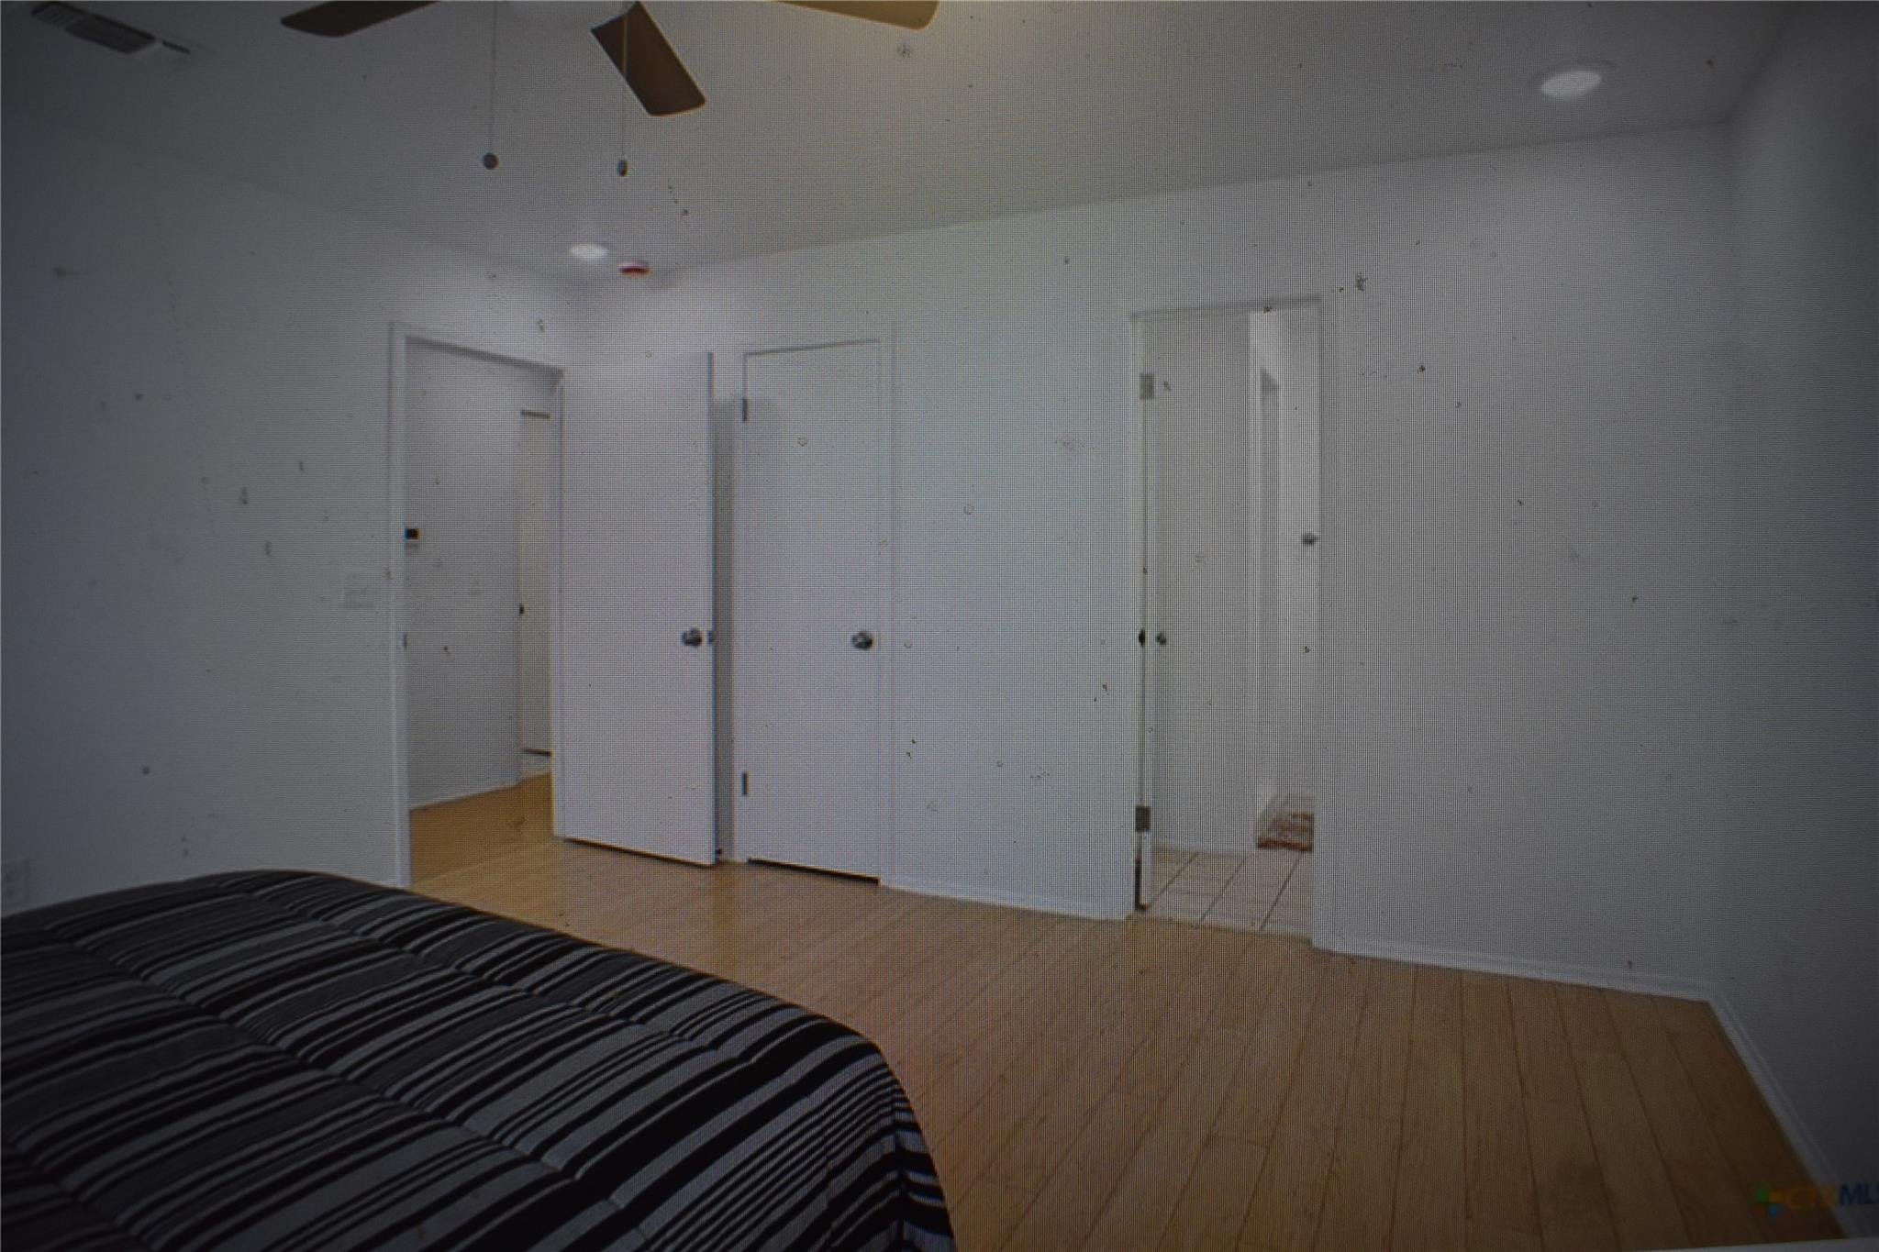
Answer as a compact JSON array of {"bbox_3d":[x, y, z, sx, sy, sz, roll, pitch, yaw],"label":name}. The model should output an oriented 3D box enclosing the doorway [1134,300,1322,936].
[{"bbox_3d":[0.949,-0.021,4.634,0.619,2.040,0.120,1,2,29],"label":"doorway"}]

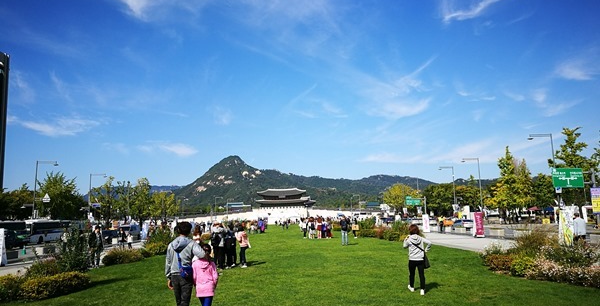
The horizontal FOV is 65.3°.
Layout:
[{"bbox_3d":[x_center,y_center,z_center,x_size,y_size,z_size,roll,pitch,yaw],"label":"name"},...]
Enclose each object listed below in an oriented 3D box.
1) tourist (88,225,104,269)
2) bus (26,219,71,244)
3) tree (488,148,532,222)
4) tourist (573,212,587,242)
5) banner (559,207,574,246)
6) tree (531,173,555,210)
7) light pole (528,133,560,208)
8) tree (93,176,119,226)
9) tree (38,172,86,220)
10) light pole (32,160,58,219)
[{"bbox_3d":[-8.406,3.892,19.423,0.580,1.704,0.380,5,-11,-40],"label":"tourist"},{"bbox_3d":[-37.862,11.636,69.291,2.500,3.279,11.300,-2,-8,-2],"label":"bus"},{"bbox_3d":[32.199,4.972,72.878,6.500,12.127,6.000,-2,-8,-2],"label":"tree"},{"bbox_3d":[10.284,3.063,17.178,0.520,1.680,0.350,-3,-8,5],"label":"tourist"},{"bbox_3d":[13.951,3.921,24.500,0.650,2.000,0.420,-2,-7,3],"label":"banner"},{"bbox_3d":[36.197,6.656,70.000,4.600,7.400,4.600,-1,-7,0],"label":"tree"},{"bbox_3d":[29.502,3.185,56.164,2.900,11.051,0.450,-2,-8,-2],"label":"light pole"},{"bbox_3d":[-39.279,10.048,95.000,5.000,10.400,5.000,-1,-7,0],"label":"tree"},{"bbox_3d":[-41.726,9.128,81.627,8.500,11.500,8.500,-1,-8,0],"label":"tree"},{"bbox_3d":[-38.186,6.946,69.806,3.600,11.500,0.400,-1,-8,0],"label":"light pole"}]

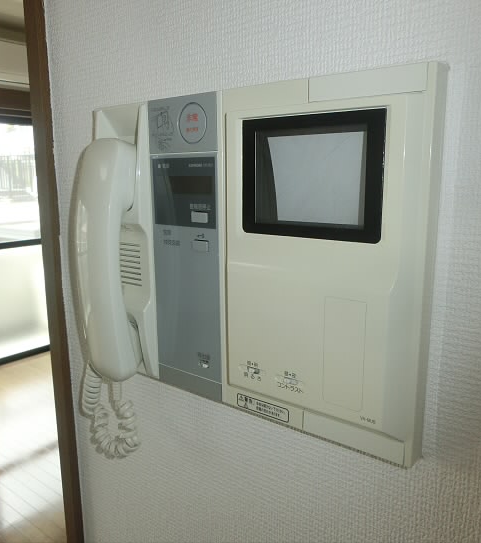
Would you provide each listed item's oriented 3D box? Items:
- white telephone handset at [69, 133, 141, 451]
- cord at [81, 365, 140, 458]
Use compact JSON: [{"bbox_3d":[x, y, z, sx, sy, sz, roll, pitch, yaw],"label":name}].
[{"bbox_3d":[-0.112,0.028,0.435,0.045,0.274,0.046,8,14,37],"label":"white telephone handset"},{"bbox_3d":[-0.115,0.133,0.467,0.041,0.095,0.045,8,14,37],"label":"cord"}]

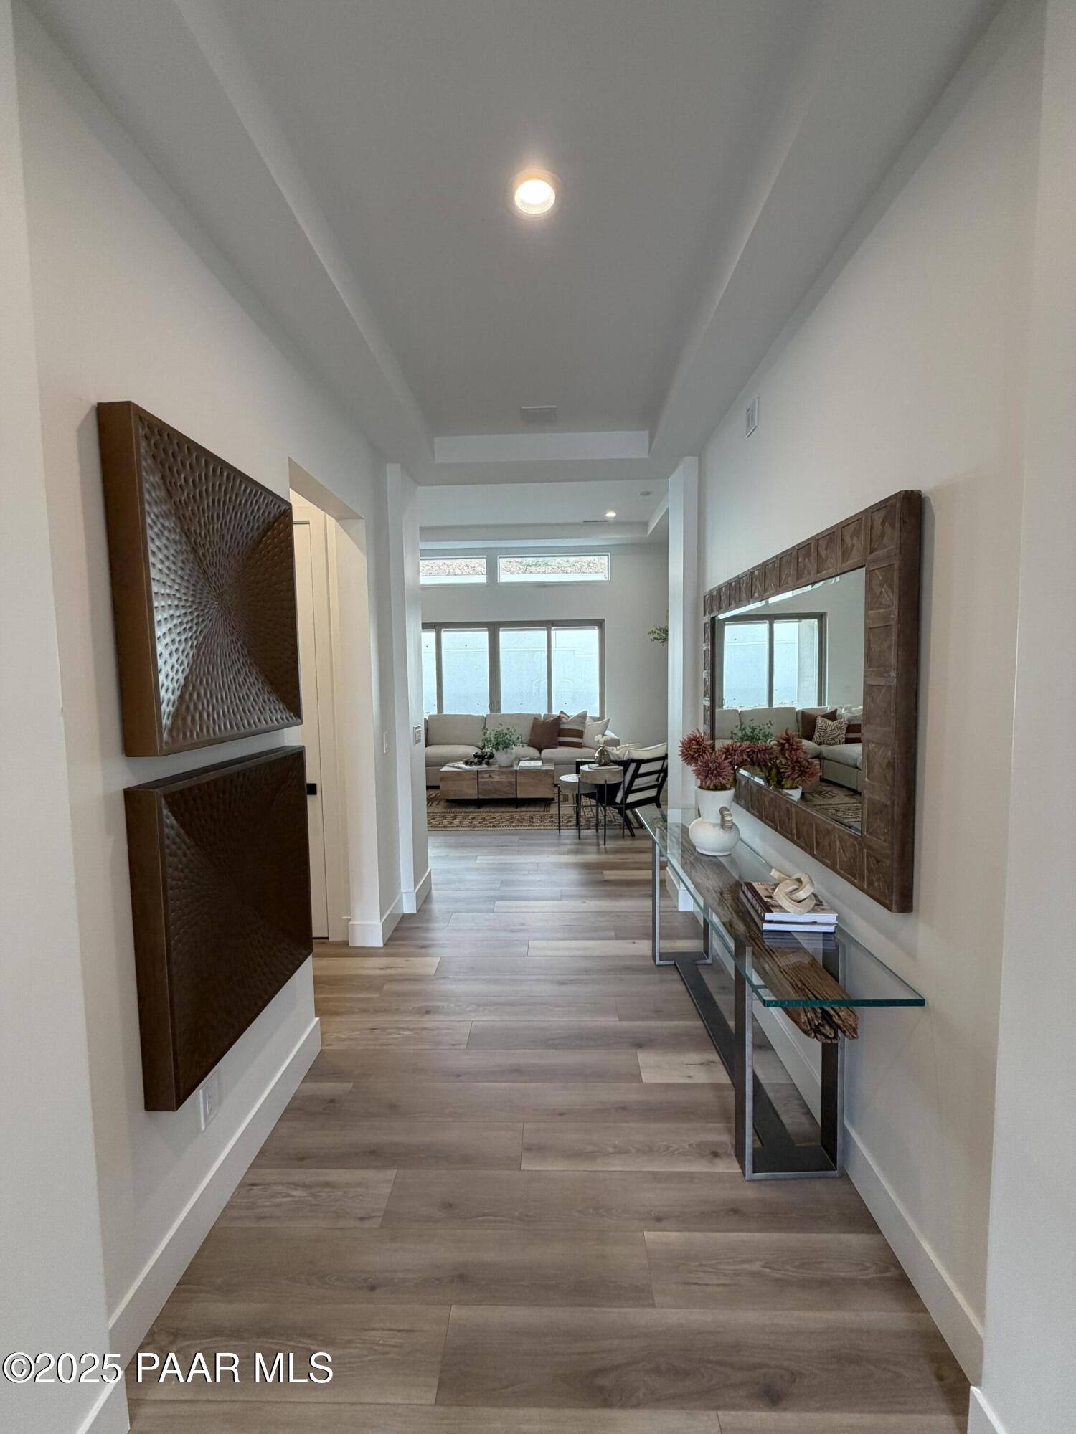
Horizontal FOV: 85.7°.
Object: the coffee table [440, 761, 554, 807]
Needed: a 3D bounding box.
[{"bbox_3d":[-0.464,0.823,7.094,1.328,0.449,0.665,-1,4,1],"label":"coffee table"}]

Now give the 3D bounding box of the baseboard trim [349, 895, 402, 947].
[{"bbox_3d":[-0.998,1.256,3.604,0.199,0.137,0.460,-1,4,1],"label":"baseboard trim"}]

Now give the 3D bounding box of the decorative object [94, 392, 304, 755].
[{"bbox_3d":[-0.932,-0.336,1.731,0.088,0.798,0.795,-1,4,1],"label":"decorative object"}]

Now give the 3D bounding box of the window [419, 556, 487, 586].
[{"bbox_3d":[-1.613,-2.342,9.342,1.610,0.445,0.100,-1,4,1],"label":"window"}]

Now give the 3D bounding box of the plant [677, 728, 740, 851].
[{"bbox_3d":[0.777,0.333,2.625,0.261,0.556,0.260,-1,4,1],"label":"plant"}]

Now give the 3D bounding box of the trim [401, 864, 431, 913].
[{"bbox_3d":[-0.843,1.218,4.081,0.084,0.137,0.496,-1,4,1],"label":"trim"}]

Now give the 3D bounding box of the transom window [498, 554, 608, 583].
[{"bbox_3d":[0.254,-2.369,9.295,1.801,0.440,0.100,-1,4,1],"label":"transom window"}]

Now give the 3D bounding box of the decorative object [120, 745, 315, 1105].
[{"bbox_3d":[-0.919,0.538,1.794,0.088,0.794,0.800,-1,4,1],"label":"decorative object"}]

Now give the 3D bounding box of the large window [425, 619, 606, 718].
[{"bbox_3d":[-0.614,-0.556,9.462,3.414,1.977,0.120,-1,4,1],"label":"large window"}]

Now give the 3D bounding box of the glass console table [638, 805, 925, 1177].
[{"bbox_3d":[0.786,1.002,2.490,0.397,0.758,2.058,-1,4,1],"label":"glass console table"}]

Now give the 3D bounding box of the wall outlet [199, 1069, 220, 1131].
[{"bbox_3d":[-0.952,1.121,1.699,0.011,0.124,0.090,-1,4,1],"label":"wall outlet"}]

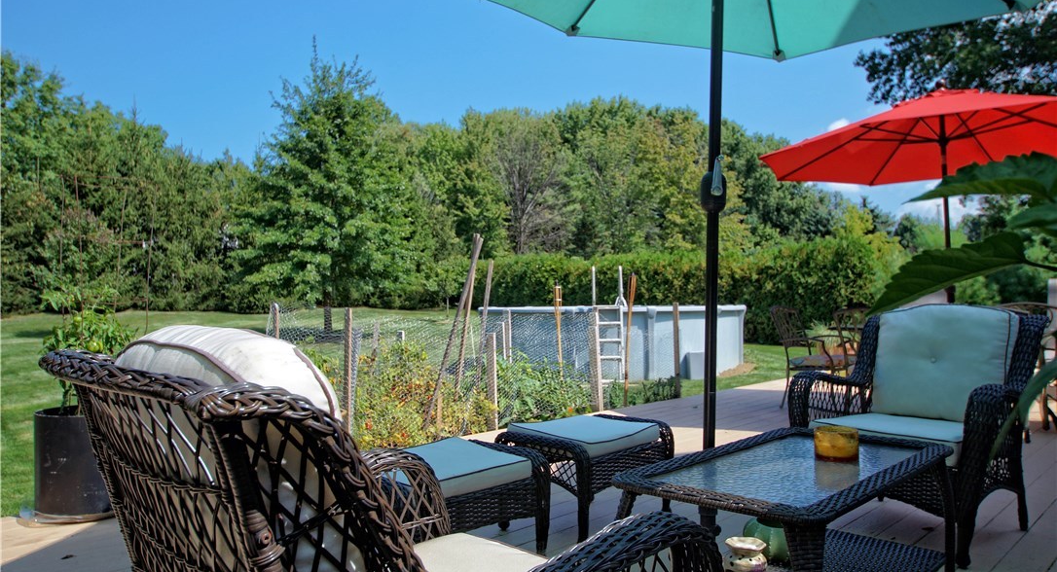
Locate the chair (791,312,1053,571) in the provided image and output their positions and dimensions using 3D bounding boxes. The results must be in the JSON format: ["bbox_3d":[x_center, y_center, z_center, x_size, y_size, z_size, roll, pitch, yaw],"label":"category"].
[{"bbox_3d":[1.655,0.550,3.002,0.785,0.940,0.740,2,-3,-40],"label":"chair"}]

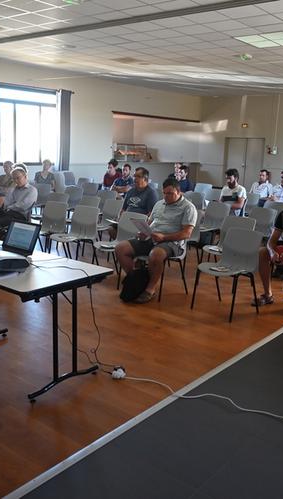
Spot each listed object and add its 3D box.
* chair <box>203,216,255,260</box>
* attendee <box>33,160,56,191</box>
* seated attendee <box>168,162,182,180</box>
[{"bbox_3d":[1.058,0.044,5.958,0.530,0.810,0.520,-10,17,-44],"label":"chair"},{"bbox_3d":[-2.136,-1.315,10.698,0.450,1.220,0.780,4,12,10],"label":"attendee"},{"bbox_3d":[0.709,-1.278,11.023,0.480,1.220,0.750,12,15,38],"label":"seated attendee"}]

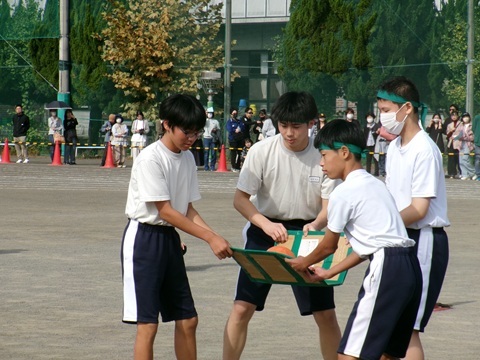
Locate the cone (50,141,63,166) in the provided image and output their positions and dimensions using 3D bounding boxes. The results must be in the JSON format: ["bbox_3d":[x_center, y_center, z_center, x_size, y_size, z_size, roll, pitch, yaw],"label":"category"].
[{"bbox_3d":[-5.090,-0.746,54.800,0.390,0.700,0.390,1,2,0],"label":"cone"}]

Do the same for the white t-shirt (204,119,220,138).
[{"bbox_3d":[-0.756,-1.360,52.200,0.490,0.550,0.280,1,2,12],"label":"white t-shirt"}]

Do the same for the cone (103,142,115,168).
[{"bbox_3d":[-3.542,-0.681,53.400,0.390,0.700,0.390,1,2,0],"label":"cone"}]

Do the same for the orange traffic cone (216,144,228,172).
[{"bbox_3d":[-0.436,-0.561,51.100,0.390,0.700,0.390,1,2,0],"label":"orange traffic cone"}]

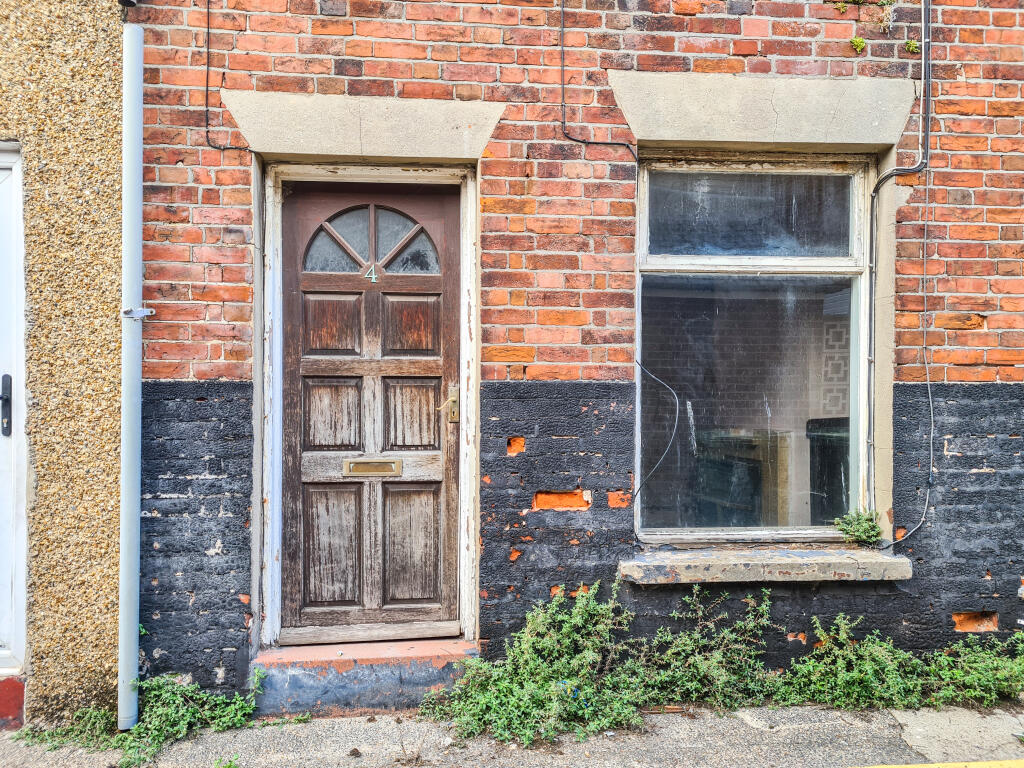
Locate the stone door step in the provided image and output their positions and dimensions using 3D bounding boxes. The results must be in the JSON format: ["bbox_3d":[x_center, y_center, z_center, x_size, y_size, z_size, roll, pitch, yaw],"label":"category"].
[{"bbox_3d":[-0.591,1.213,3.198,0.893,0.232,0.210,0,0,-5],"label":"stone door step"}]

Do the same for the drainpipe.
[{"bbox_3d":[-1.466,-0.024,2.963,0.070,2.710,0.070,0,0,-5],"label":"drainpipe"}]

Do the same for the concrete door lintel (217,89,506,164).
[{"bbox_3d":[-0.595,-1.038,3.168,1.137,0.233,0.150,0,0,-5],"label":"concrete door lintel"}]

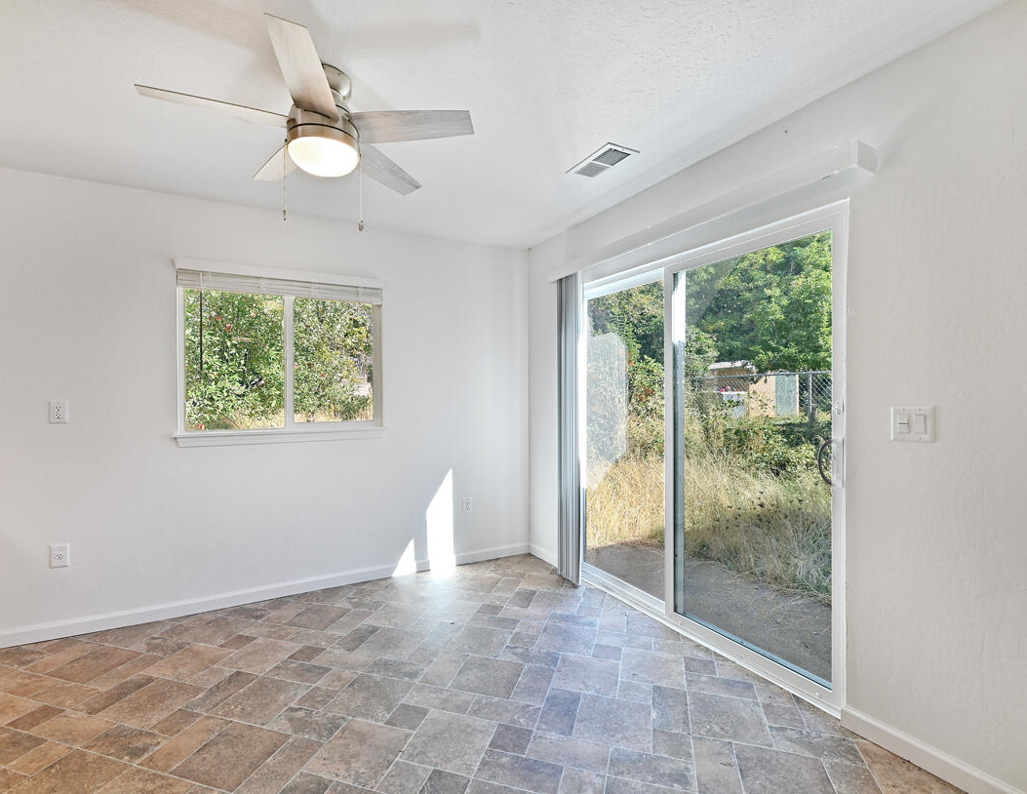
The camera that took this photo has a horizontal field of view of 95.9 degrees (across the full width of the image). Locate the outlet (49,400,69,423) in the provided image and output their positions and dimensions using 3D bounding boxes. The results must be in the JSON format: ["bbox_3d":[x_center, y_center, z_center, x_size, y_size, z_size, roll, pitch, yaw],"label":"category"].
[{"bbox_3d":[-2.395,0.082,2.444,0.071,0.114,0.010,0,0,-27],"label":"outlet"}]

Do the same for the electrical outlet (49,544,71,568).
[{"bbox_3d":[-2.390,0.838,2.445,0.071,0.115,0.010,0,0,-27],"label":"electrical outlet"}]

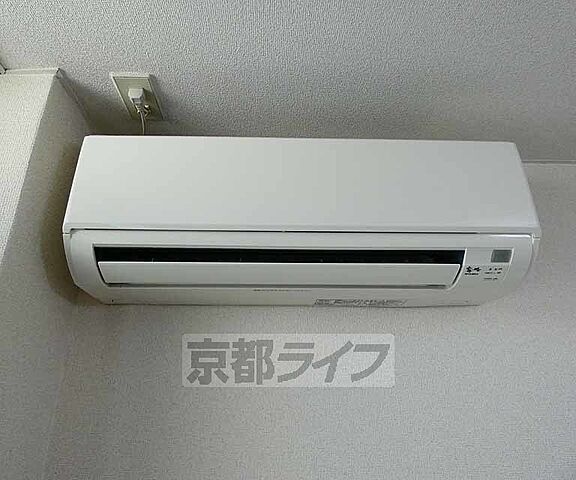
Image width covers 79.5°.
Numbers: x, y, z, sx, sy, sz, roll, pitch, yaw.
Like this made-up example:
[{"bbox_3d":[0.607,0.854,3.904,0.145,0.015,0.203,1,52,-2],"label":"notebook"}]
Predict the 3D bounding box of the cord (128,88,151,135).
[{"bbox_3d":[-0.292,-0.250,0.695,0.034,0.068,0.074,1,-20,-2],"label":"cord"}]

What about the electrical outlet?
[{"bbox_3d":[-0.300,-0.290,0.706,0.070,0.009,0.120,2,-20,-4],"label":"electrical outlet"}]

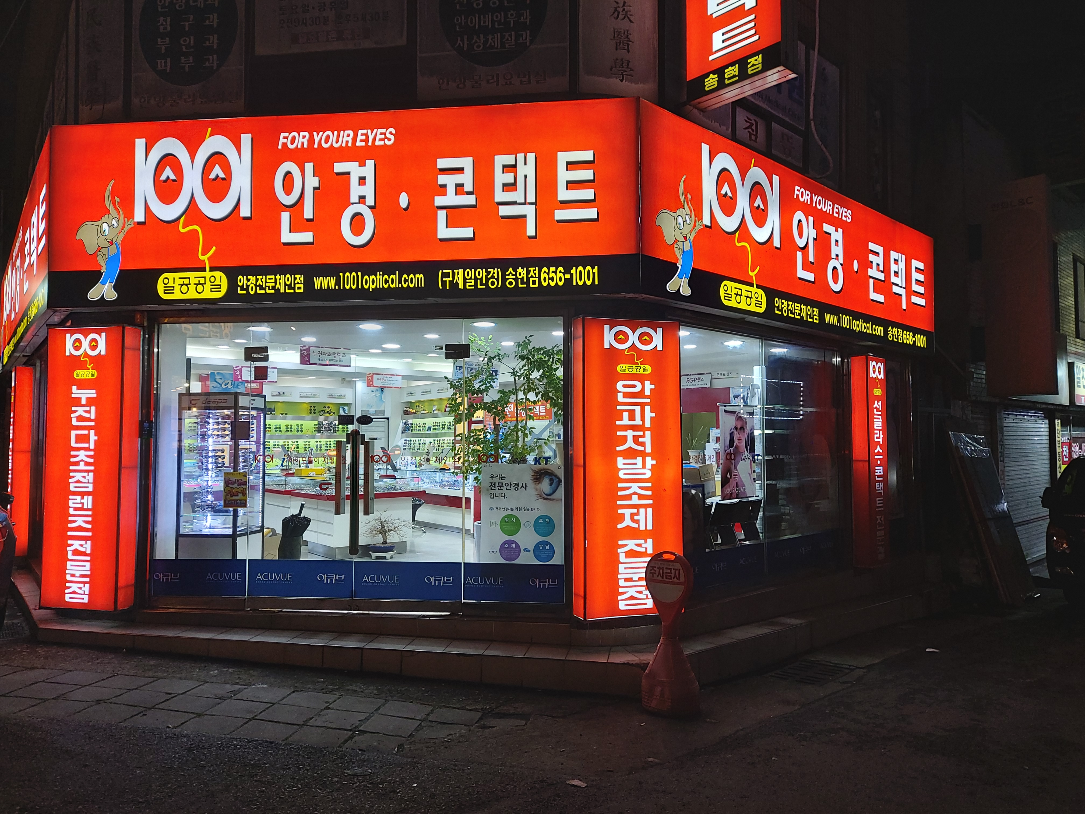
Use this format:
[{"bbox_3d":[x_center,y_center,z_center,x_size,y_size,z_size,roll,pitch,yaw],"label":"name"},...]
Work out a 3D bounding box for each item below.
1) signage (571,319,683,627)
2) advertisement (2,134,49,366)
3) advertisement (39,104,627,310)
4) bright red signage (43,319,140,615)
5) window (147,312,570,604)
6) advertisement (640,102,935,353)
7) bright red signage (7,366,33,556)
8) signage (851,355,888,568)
[{"bbox_3d":[0.664,0.459,6.073,0.826,2.272,0.217,1,-3,-19],"label":"signage"},{"bbox_3d":[-6.116,-1.403,9.312,0.181,1.492,7.119,2,-4,-37],"label":"advertisement"},{"bbox_3d":[-1.642,-1.571,6.251,4.788,1.503,0.181,0,-3,6],"label":"advertisement"},{"bbox_3d":[-3.692,0.484,6.409,0.740,2.280,0.203,-1,-3,15],"label":"bright red signage"},{"bbox_3d":[-1.492,0.414,6.246,3.341,2.209,0.057,0,-3,6],"label":"window"},{"bbox_3d":[2.726,-1.492,7.878,5.636,1.486,0.181,2,-4,-43],"label":"advertisement"},{"bbox_3d":[-6.240,0.636,9.363,0.162,2.207,0.445,2,-4,-39],"label":"bright red signage"},{"bbox_3d":[3.586,0.593,8.574,0.431,2.274,0.181,2,-4,-40],"label":"signage"}]

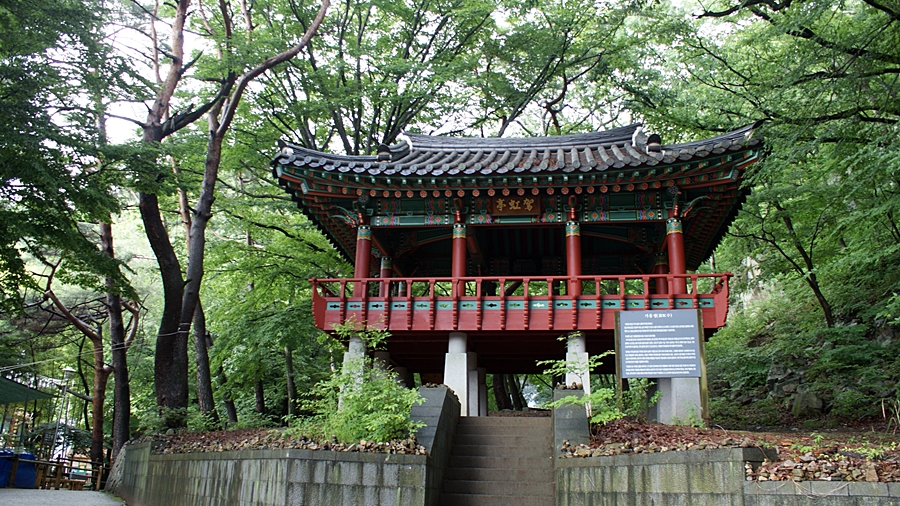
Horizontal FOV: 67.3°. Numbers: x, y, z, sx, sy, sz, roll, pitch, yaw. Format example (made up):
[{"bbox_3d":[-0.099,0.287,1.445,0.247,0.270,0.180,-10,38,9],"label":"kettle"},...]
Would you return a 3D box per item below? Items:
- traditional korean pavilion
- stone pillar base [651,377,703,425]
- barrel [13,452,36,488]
[{"bbox_3d":[1.593,0.374,15.489,9.126,7.376,6.858,-1,-20,8],"label":"traditional korean pavilion"},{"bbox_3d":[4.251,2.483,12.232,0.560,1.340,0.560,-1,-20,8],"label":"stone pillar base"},{"bbox_3d":[-10.672,5.445,16.907,0.590,0.870,0.590,-1,-20,8],"label":"barrel"}]

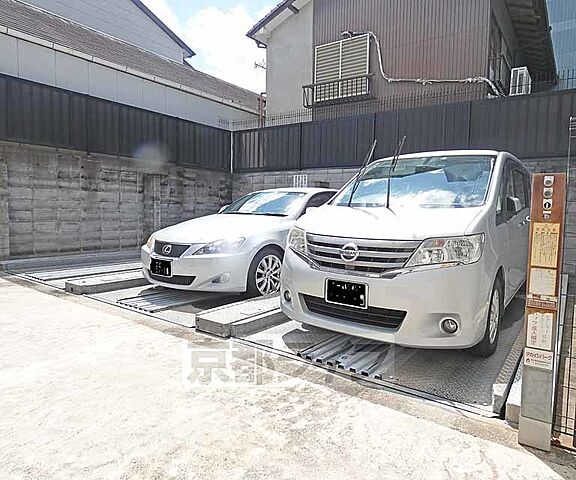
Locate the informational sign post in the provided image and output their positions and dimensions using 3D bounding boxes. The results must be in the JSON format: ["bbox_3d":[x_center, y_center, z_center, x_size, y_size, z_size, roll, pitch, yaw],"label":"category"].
[{"bbox_3d":[1.204,0.343,1.642,0.140,1.290,0.090,3,5,32],"label":"informational sign post"}]

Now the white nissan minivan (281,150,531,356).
[{"bbox_3d":[1.830,-0.127,4.240,1.710,1.865,4.690,3,5,37],"label":"white nissan minivan"}]

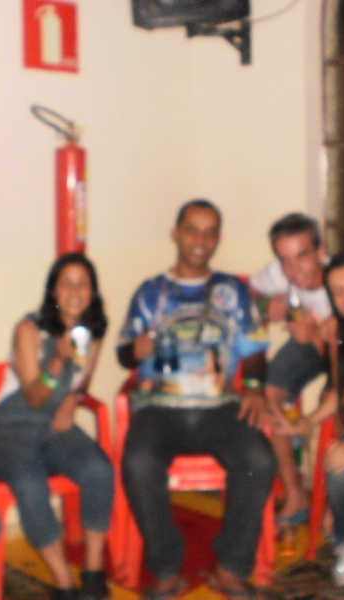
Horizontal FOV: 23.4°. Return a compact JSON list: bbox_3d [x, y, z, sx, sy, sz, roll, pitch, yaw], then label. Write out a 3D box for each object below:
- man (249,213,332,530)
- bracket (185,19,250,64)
[{"bbox_3d":[0.510,0.326,3.199,0.520,1.310,0.720,2,8,28],"label":"man"},{"bbox_3d":[0.208,-1.156,3.720,0.360,0.210,0.090,-8,9,-39],"label":"bracket"}]

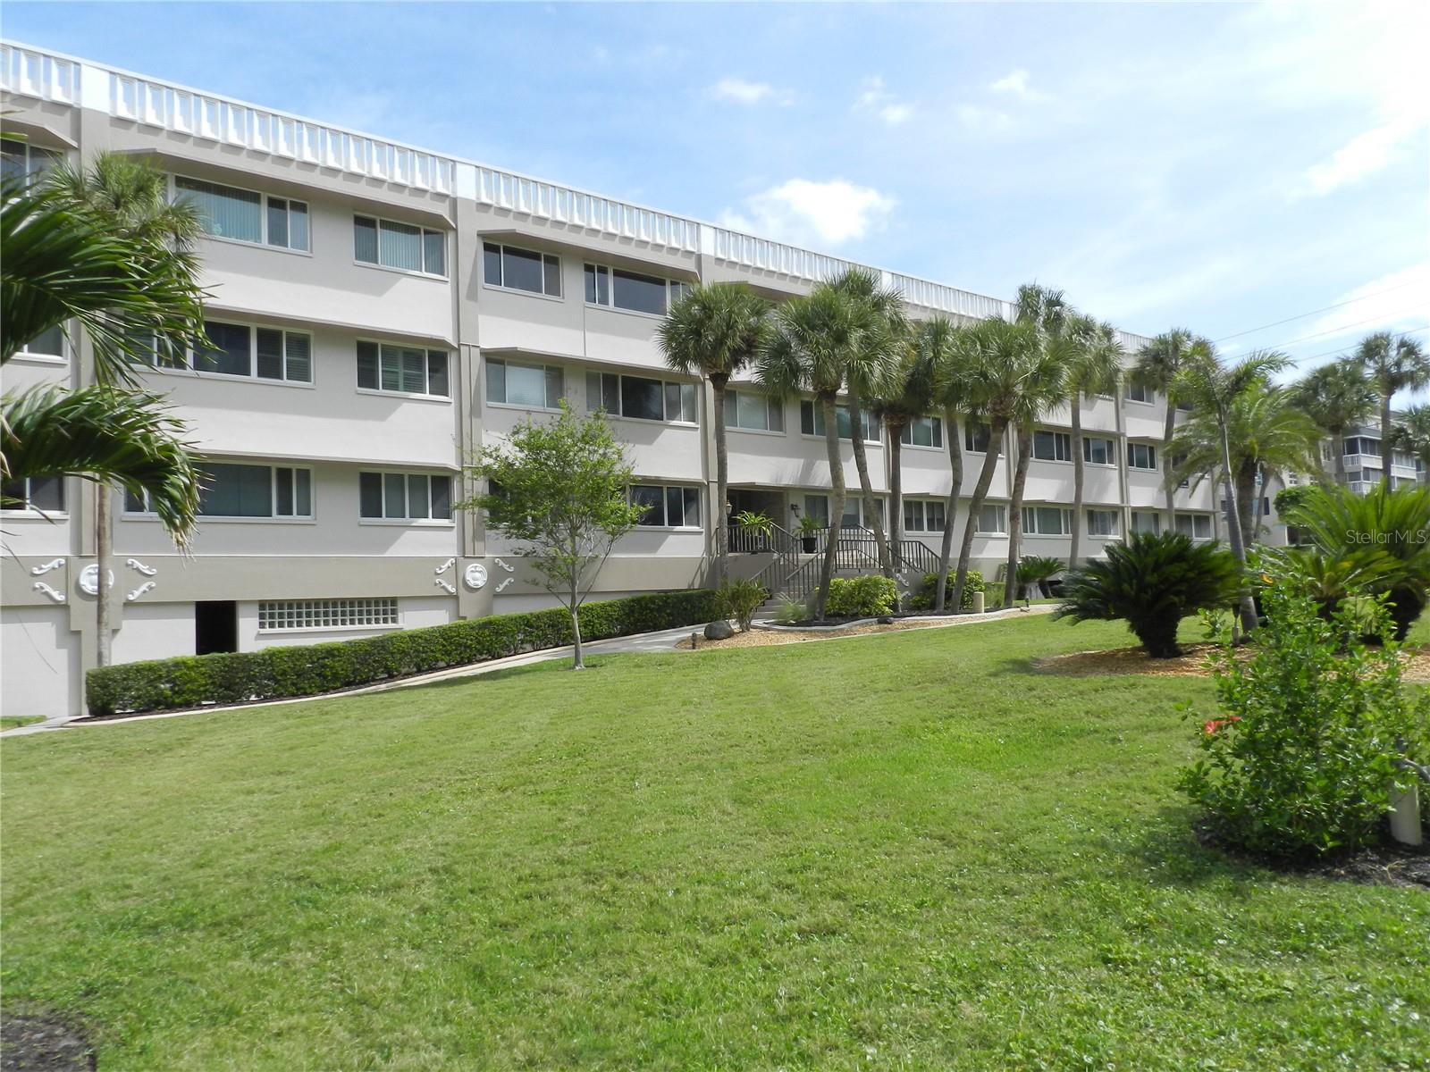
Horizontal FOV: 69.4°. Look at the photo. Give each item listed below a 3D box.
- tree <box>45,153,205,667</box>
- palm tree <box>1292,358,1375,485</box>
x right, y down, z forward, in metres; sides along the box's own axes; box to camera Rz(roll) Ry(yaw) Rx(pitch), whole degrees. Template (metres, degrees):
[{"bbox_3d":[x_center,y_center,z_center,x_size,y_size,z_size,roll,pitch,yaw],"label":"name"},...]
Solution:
[{"bbox_3d":[-11.309,-2.003,19.800,3.063,10.710,2.910,0,-4,-30],"label":"tree"},{"bbox_3d":[24.863,-2.971,41.218,3.200,8.381,3.200,-2,-4,0],"label":"palm tree"}]

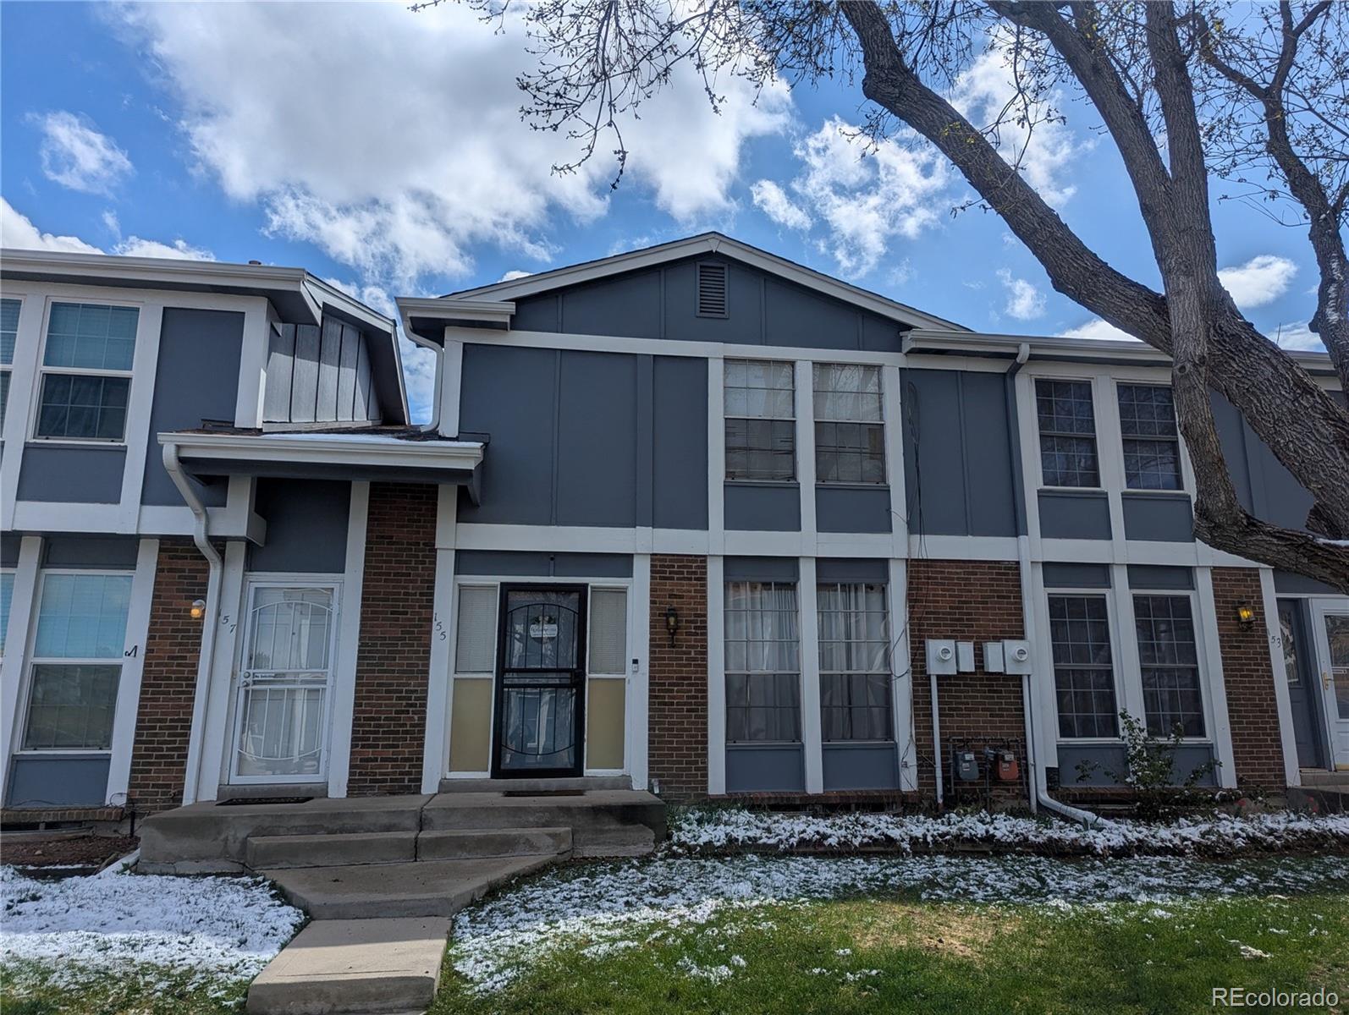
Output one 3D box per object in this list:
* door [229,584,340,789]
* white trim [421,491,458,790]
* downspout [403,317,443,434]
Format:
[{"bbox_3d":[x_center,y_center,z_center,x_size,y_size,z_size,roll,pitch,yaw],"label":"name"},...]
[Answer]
[{"bbox_3d":[-4.057,1.808,9.813,0.956,2.069,0.090,2,-11,-8],"label":"door"},{"bbox_3d":[-2.462,1.332,9.861,0.193,3.236,0.050,2,-12,-8],"label":"white trim"},{"bbox_3d":[-2.848,-1.479,10.496,0.460,1.280,0.380,2,-13,-7],"label":"downspout"}]

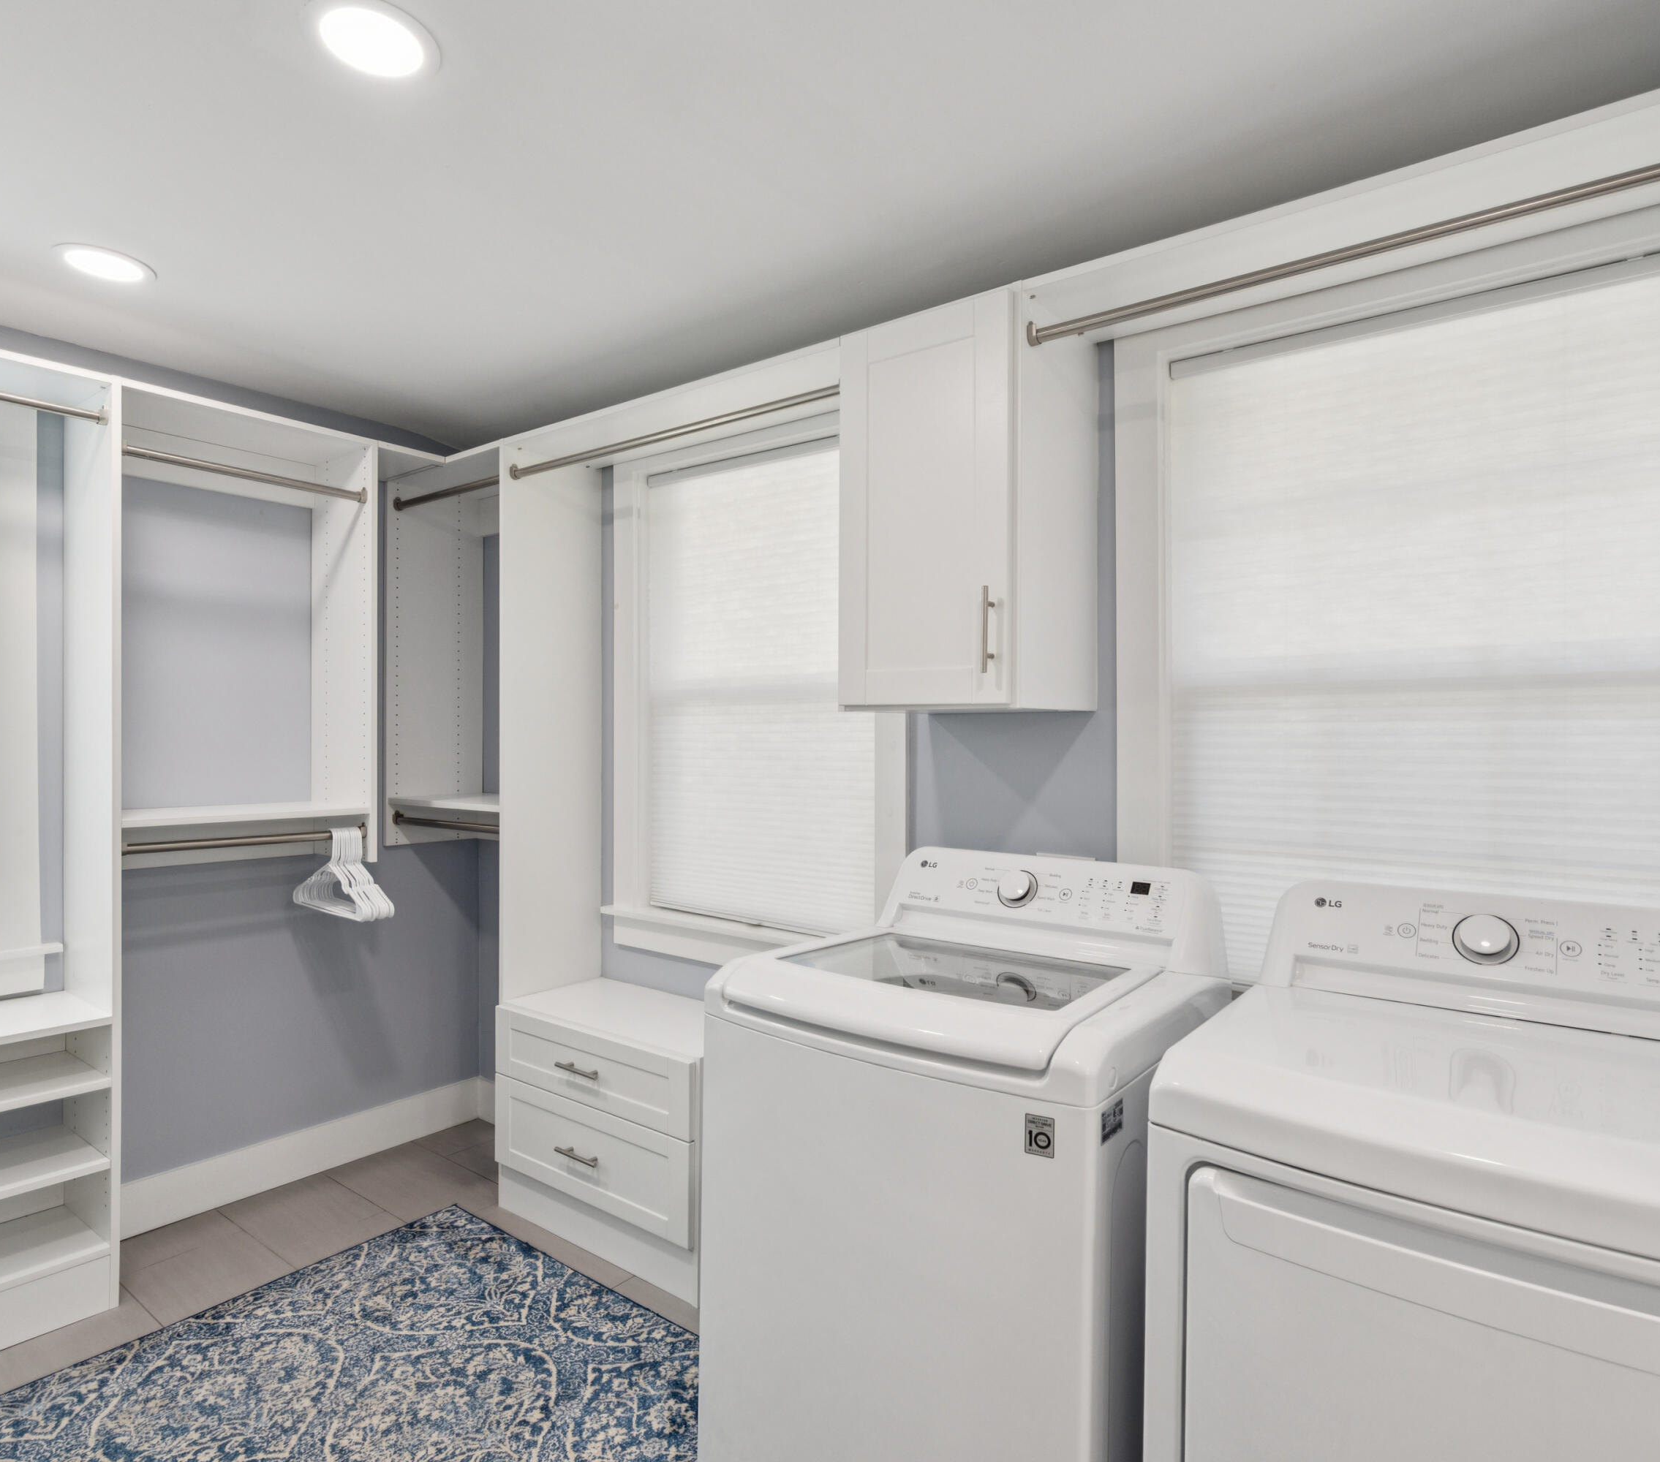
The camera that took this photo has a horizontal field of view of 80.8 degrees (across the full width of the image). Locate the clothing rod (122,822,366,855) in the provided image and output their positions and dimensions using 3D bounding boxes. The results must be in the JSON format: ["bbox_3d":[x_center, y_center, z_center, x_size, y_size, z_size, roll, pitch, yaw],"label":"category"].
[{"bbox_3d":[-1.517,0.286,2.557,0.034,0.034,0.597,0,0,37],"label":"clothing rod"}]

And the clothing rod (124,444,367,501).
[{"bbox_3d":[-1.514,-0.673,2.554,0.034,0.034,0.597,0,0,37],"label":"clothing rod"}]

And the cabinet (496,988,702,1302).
[{"bbox_3d":[-0.525,1.065,2.659,0.803,0.594,0.385,0,0,37],"label":"cabinet"}]

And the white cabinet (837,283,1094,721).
[{"bbox_3d":[0.289,-0.432,2.034,0.408,0.784,0.385,0,0,37],"label":"white cabinet"}]

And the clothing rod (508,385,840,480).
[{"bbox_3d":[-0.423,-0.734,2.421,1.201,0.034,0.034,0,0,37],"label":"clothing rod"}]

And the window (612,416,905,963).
[{"bbox_3d":[-0.228,-0.087,2.685,1.080,1.491,0.100,0,0,37],"label":"window"}]

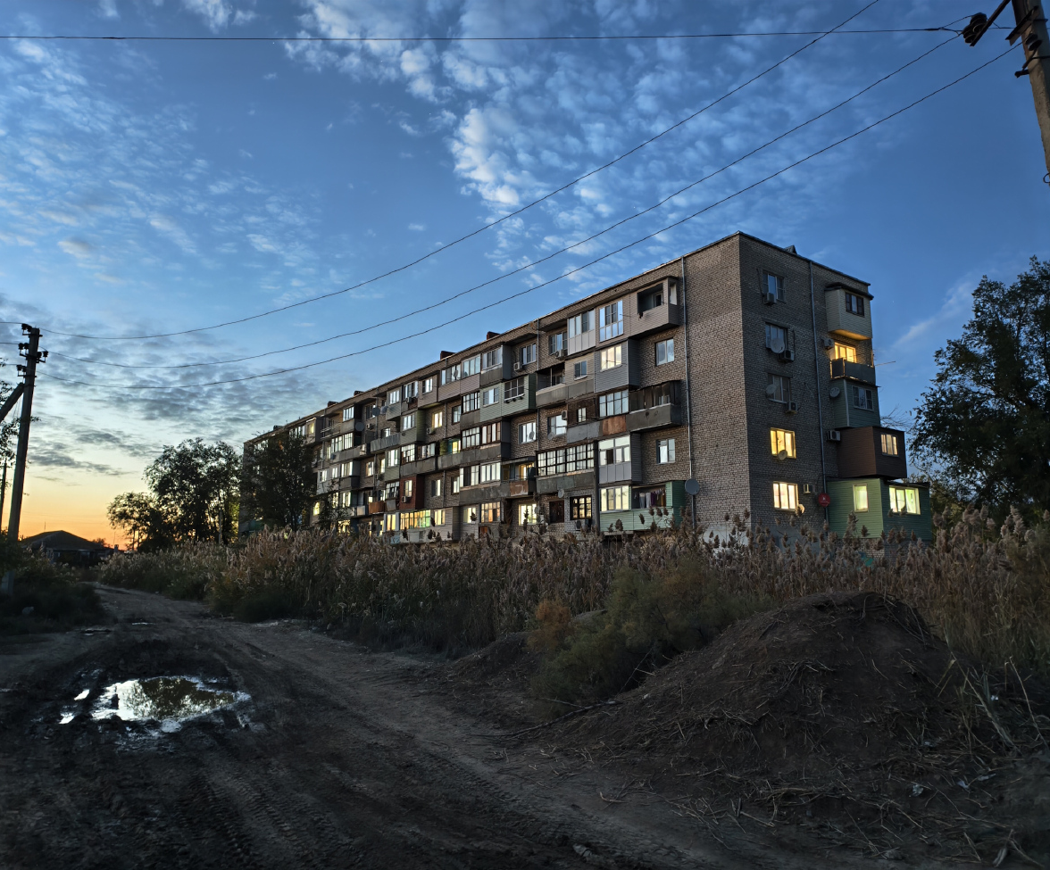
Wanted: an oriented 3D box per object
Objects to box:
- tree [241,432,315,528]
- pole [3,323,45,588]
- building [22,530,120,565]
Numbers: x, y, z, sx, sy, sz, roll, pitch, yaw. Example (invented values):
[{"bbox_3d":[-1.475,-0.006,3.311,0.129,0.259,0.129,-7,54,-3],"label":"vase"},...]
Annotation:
[{"bbox_3d":[-21.905,5.942,67.991,6.200,12.500,6.200,3,-10,-18],"label":"tree"},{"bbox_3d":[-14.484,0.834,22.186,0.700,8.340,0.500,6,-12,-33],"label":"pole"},{"bbox_3d":[-60.018,15.301,99.842,10.500,5.600,11.500,8,-13,-38],"label":"building"}]

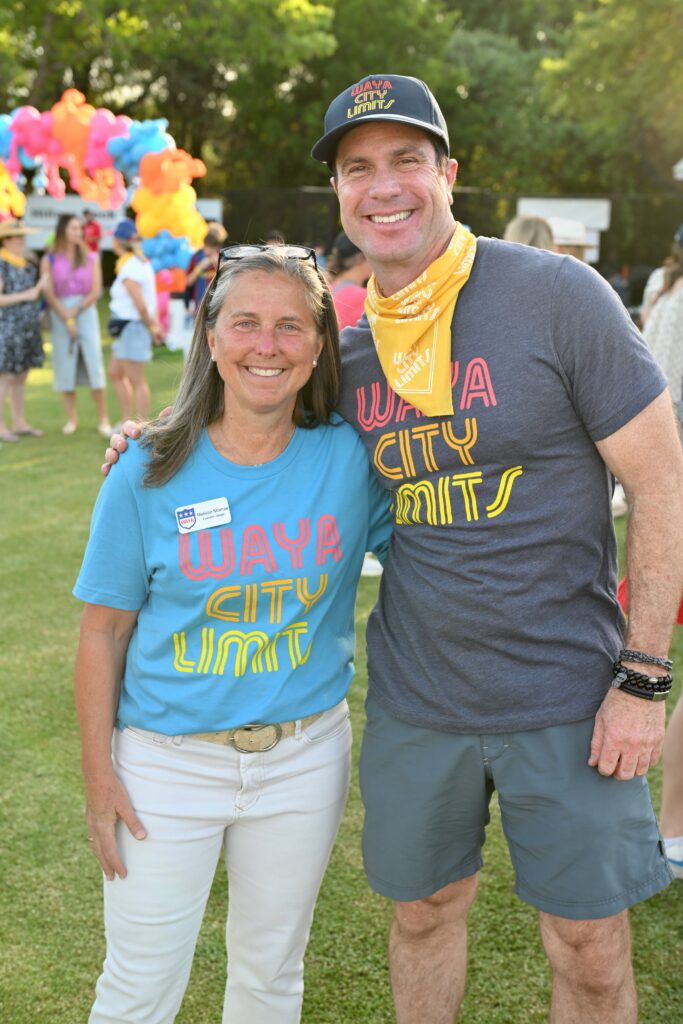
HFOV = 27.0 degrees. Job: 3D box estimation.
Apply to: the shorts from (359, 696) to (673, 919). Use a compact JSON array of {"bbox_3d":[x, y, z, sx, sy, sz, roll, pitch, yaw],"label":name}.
[{"bbox_3d":[0.261,0.380,2.160,0.460,0.400,0.310,2,11,18],"label":"shorts"}]

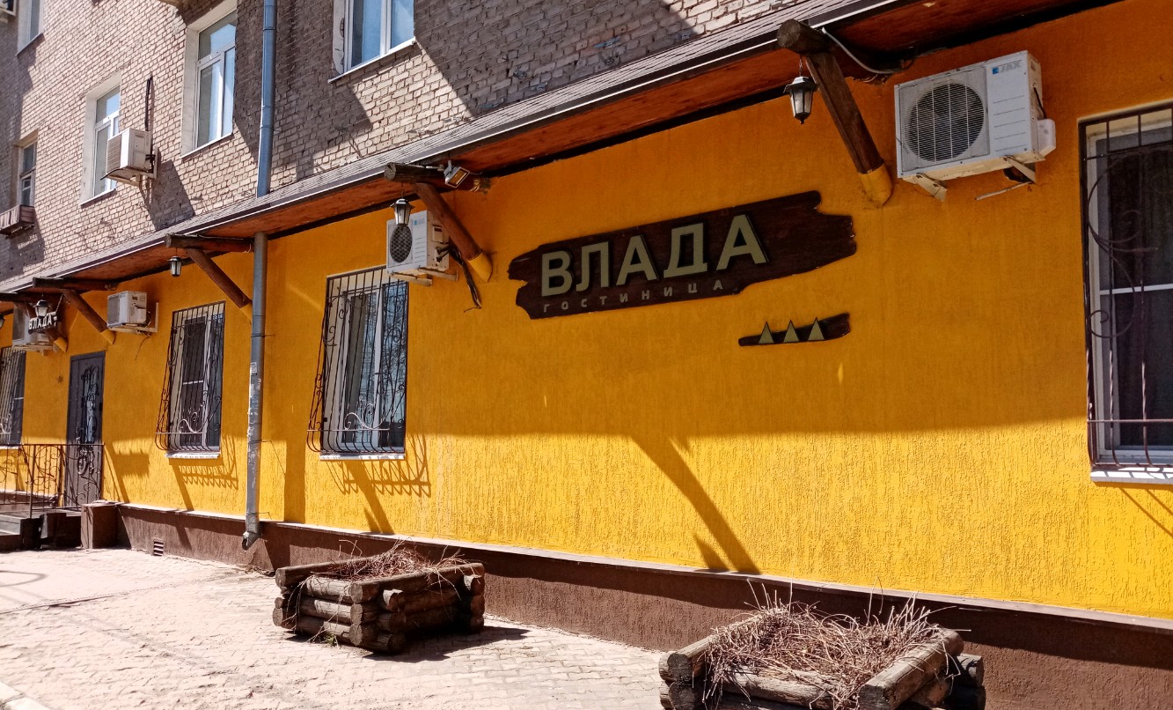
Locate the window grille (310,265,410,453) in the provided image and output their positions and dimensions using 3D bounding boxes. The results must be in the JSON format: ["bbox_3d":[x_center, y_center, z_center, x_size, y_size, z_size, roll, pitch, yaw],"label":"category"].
[{"bbox_3d":[-2.255,0.058,8.577,1.390,1.830,0.210,-5,-7,41],"label":"window grille"}]

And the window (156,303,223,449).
[{"bbox_3d":[-4.944,0.299,11.002,1.448,1.841,0.270,-5,-7,41],"label":"window"}]

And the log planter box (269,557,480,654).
[{"bbox_3d":[-1.615,1.918,7.065,1.520,0.460,1.200,-5,-7,41],"label":"log planter box"}]

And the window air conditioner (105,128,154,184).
[{"bbox_3d":[-6.362,-2.756,12.247,0.699,0.544,0.290,-5,-7,41],"label":"window air conditioner"}]

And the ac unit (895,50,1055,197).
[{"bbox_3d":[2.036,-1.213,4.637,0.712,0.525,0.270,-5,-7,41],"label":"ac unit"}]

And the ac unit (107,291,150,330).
[{"bbox_3d":[-5.943,-0.566,11.416,0.624,0.429,0.240,-5,-7,41],"label":"ac unit"}]

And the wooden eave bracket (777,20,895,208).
[{"bbox_3d":[1.413,-1.332,4.942,0.180,0.860,0.970,-5,-7,41],"label":"wooden eave bracket"}]

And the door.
[{"bbox_3d":[-7.571,1.141,13.363,1.430,2.320,0.090,-5,-7,41],"label":"door"}]

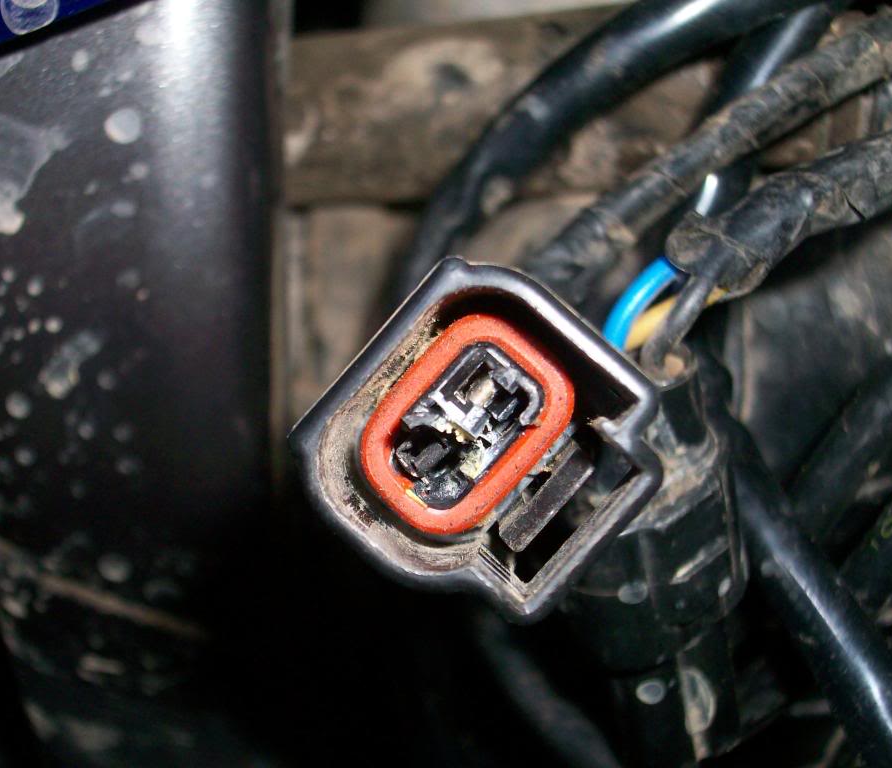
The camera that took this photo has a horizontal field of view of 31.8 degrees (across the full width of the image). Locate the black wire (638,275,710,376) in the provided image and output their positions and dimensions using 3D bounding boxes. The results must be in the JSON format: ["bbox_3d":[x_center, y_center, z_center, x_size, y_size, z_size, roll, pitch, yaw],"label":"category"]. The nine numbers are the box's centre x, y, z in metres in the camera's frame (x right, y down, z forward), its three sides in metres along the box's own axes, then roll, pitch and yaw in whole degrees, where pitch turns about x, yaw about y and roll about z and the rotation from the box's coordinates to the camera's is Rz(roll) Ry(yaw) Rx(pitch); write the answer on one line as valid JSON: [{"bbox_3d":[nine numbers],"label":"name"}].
[{"bbox_3d":[0.019,-0.005,0.127,0.004,0.010,0.004,25,-6,0],"label":"black wire"}]

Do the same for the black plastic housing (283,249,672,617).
[{"bbox_3d":[0.003,0.004,0.117,0.020,0.021,0.026,42,0,2],"label":"black plastic housing"}]

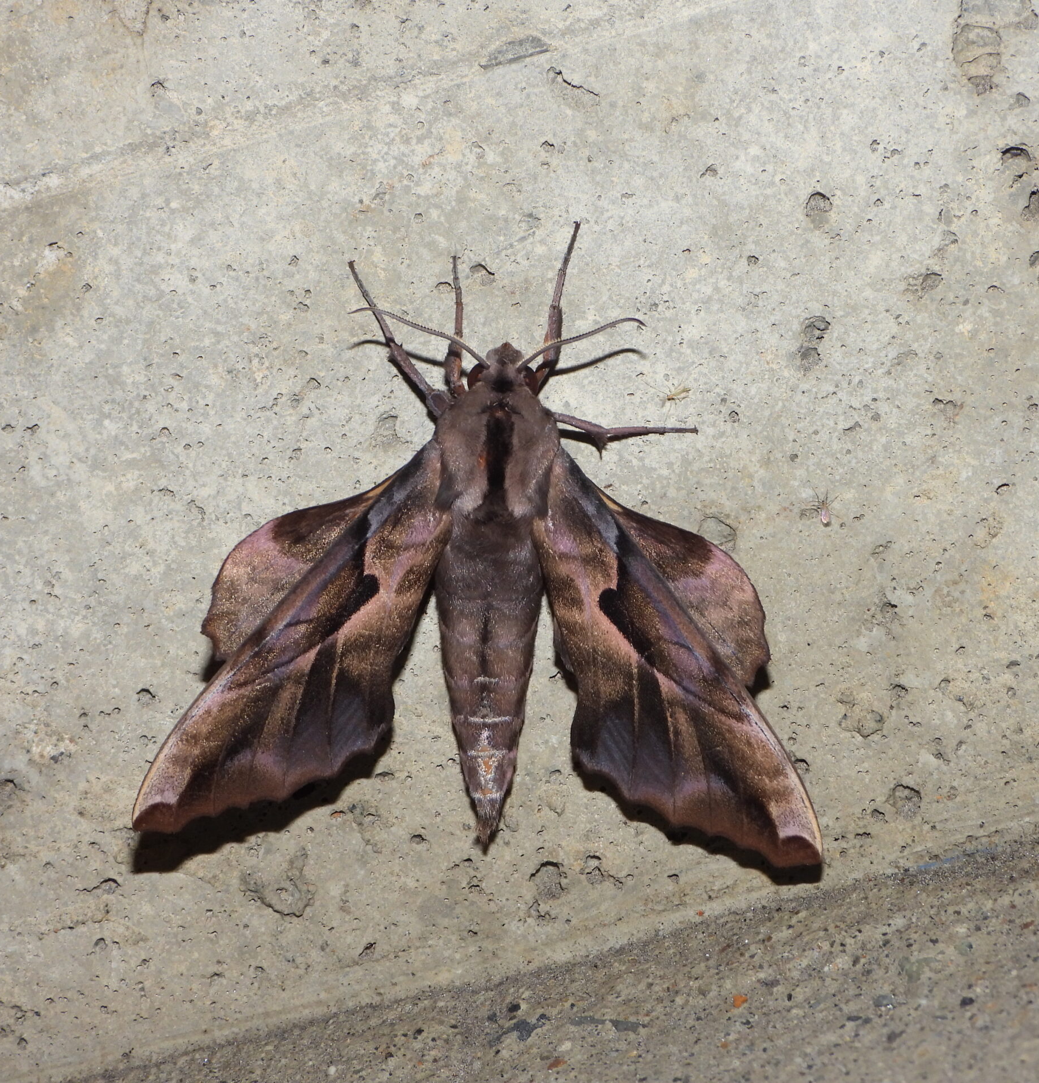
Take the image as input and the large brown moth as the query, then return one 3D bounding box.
[{"bbox_3d":[-0.003,-0.001,0.605,0.069,0.064,0.020,3,0,0],"label":"large brown moth"}]

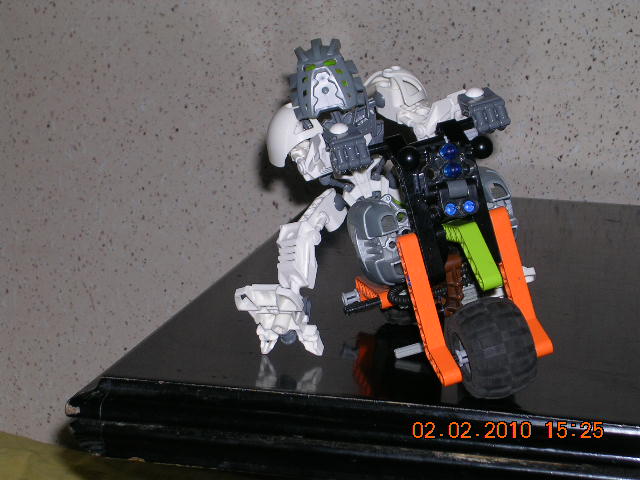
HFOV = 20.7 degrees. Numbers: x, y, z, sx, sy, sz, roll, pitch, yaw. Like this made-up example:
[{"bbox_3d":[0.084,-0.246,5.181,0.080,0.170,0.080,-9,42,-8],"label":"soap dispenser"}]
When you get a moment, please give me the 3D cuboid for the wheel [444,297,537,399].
[{"bbox_3d":[0.071,0.046,0.737,0.028,0.043,0.043,-15,16,-9],"label":"wheel"}]

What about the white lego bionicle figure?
[{"bbox_3d":[0.022,-0.017,0.786,0.114,0.142,0.092,-1,14,-7],"label":"white lego bionicle figure"}]

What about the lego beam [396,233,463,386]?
[{"bbox_3d":[0.045,0.030,0.739,0.008,0.067,0.018,-15,-15,-9],"label":"lego beam"}]

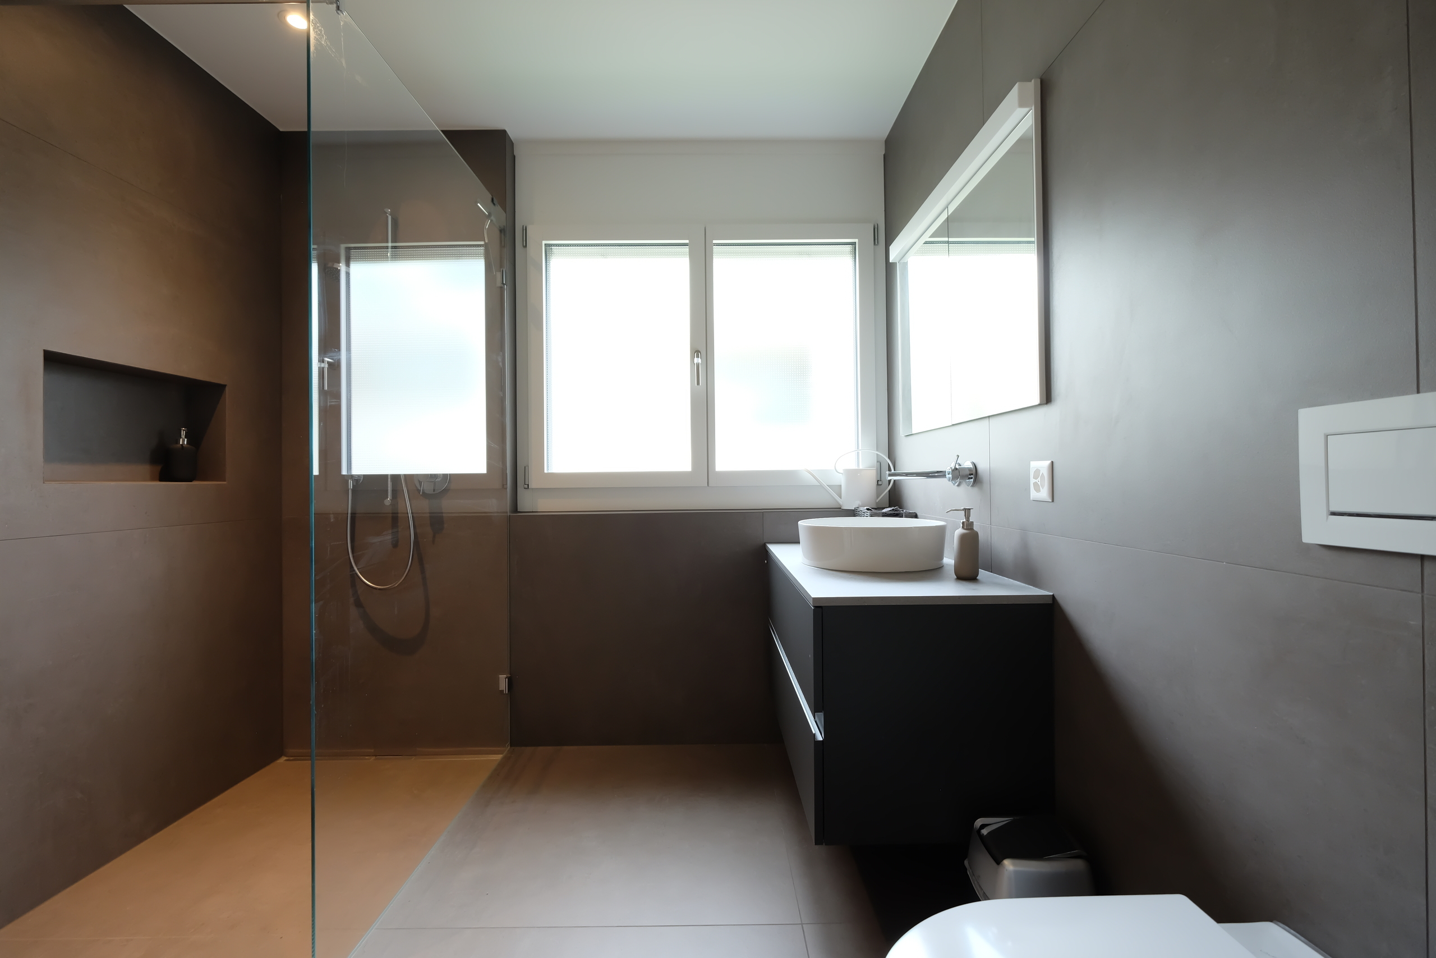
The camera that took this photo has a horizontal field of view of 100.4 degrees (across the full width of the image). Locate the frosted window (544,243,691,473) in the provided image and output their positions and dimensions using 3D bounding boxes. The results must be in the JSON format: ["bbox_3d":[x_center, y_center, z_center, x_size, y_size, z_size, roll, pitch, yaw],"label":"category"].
[{"bbox_3d":[-0.418,-0.509,2.489,0.611,0.961,0.040,-1,0,-1],"label":"frosted window"}]

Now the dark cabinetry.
[{"bbox_3d":[0.461,0.532,1.846,0.520,0.511,1.108,-1,0,-1],"label":"dark cabinetry"}]

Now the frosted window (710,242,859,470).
[{"bbox_3d":[0.283,-0.516,2.498,0.609,0.960,0.040,-1,0,-1],"label":"frosted window"}]

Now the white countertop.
[{"bbox_3d":[0.457,0.267,1.847,0.522,0.019,1.110,-1,0,-1],"label":"white countertop"}]

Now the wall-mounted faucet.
[{"bbox_3d":[0.613,-0.021,1.754,0.207,0.094,0.173,-1,0,-1],"label":"wall-mounted faucet"}]

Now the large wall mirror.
[{"bbox_3d":[0.681,-0.515,1.762,0.050,0.714,0.910,-1,0,-1],"label":"large wall mirror"}]

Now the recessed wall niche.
[{"bbox_3d":[-1.783,-0.157,1.802,0.142,0.338,0.570,-1,0,-1],"label":"recessed wall niche"}]

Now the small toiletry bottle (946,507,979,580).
[{"bbox_3d":[0.621,0.163,1.517,0.090,0.180,0.064,-1,0,-1],"label":"small toiletry bottle"}]

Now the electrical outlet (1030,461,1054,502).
[{"bbox_3d":[0.716,0.006,1.325,0.011,0.087,0.085,-1,0,-1],"label":"electrical outlet"}]

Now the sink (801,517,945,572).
[{"bbox_3d":[0.471,0.195,1.841,0.441,0.124,0.441,-1,0,-1],"label":"sink"}]

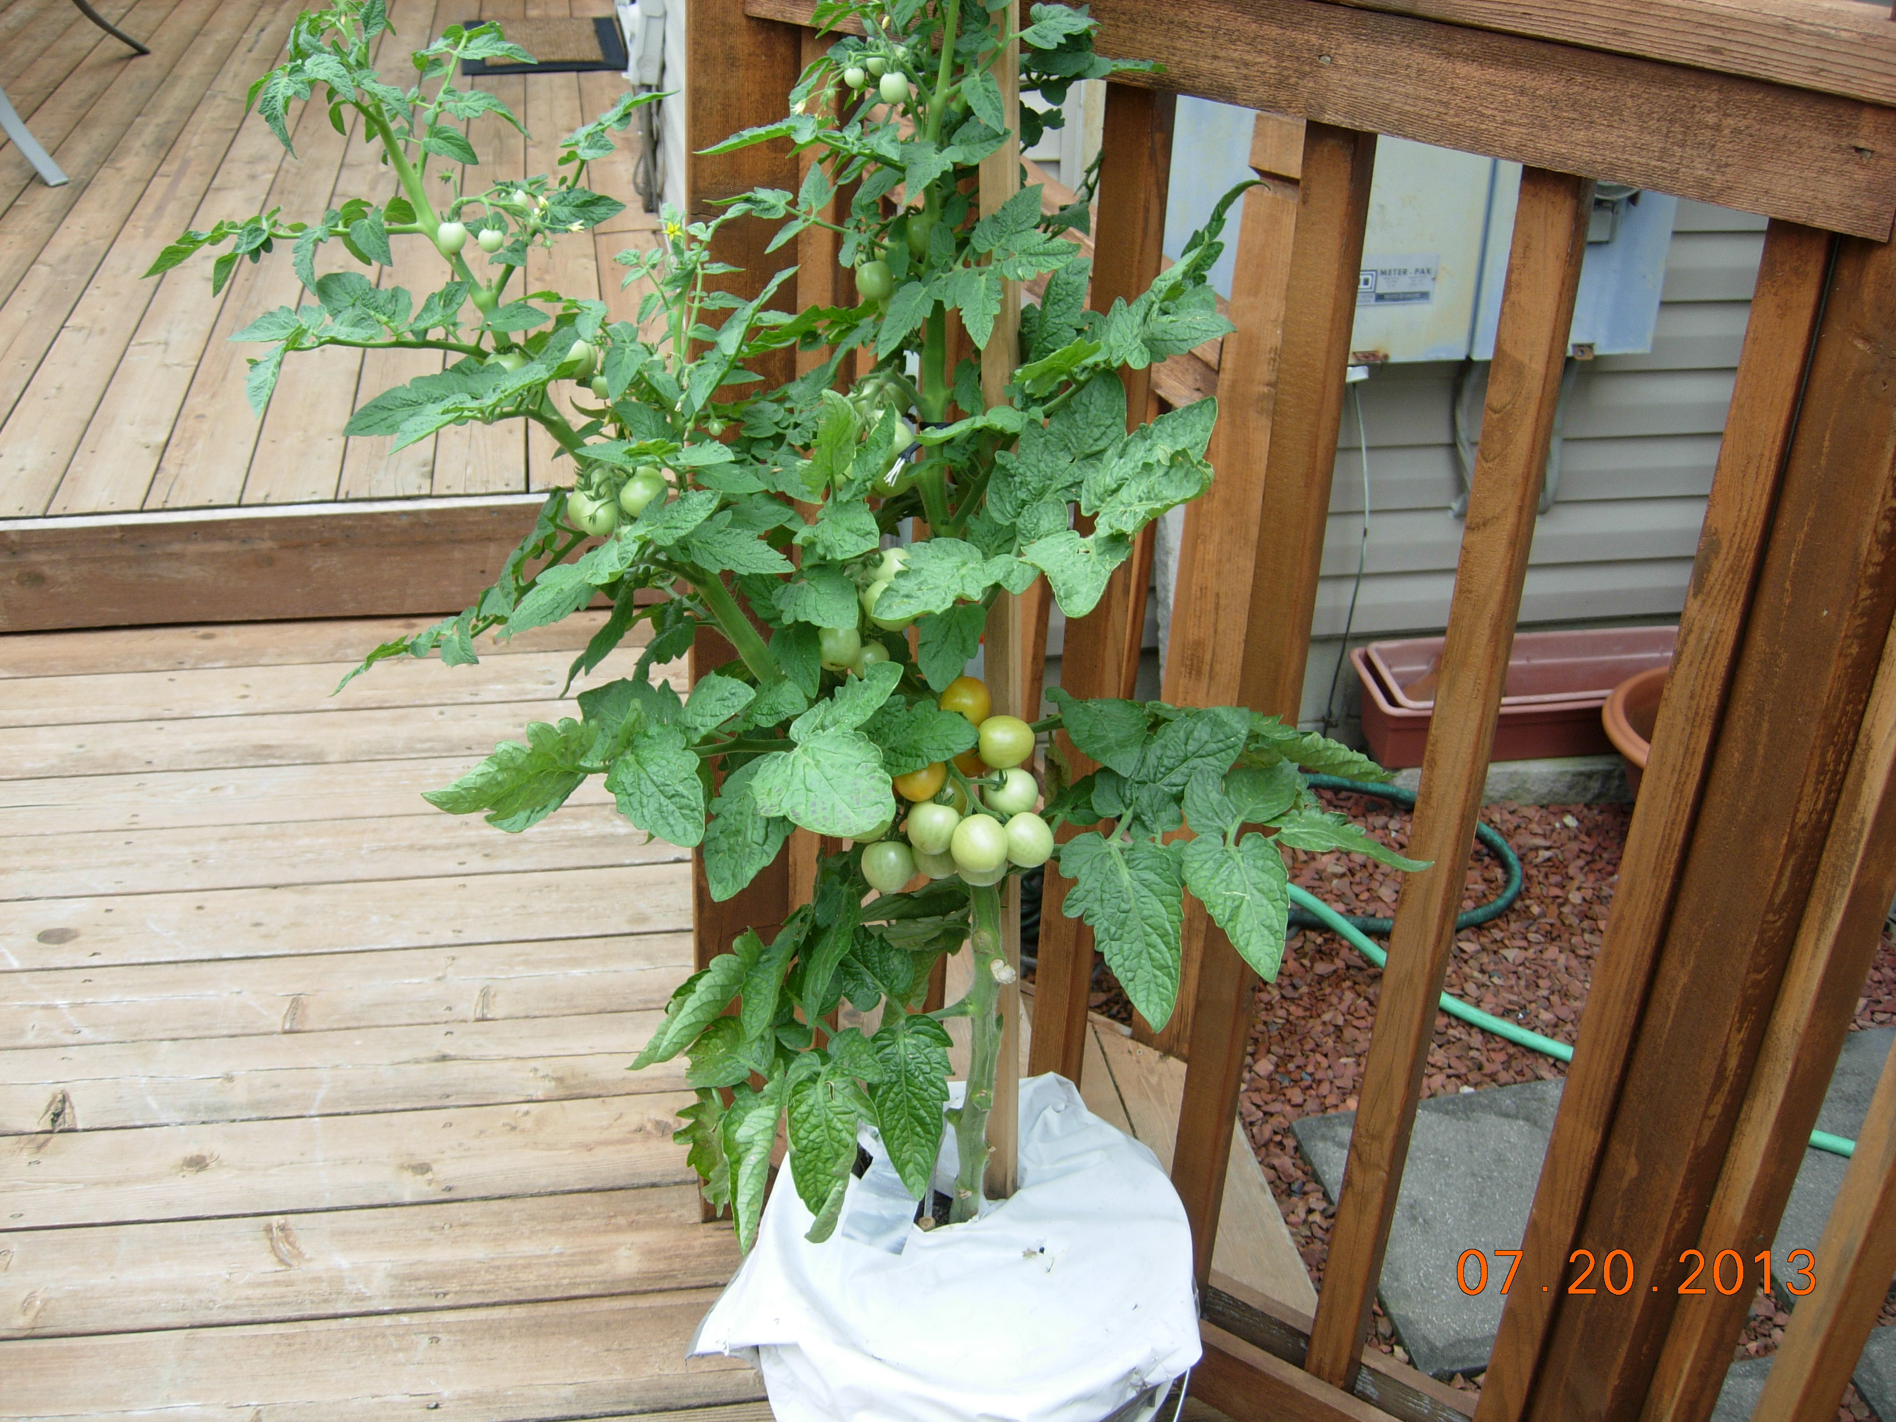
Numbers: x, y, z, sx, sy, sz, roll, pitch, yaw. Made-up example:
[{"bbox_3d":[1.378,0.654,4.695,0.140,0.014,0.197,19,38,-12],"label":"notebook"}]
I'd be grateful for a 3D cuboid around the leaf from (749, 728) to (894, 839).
[{"bbox_3d":[-0.071,0.047,1.158,0.082,0.020,0.077,-32,67,-20],"label":"leaf"}]

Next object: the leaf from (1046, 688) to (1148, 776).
[{"bbox_3d":[0.097,0.013,1.280,0.067,0.057,0.030,0,-9,0],"label":"leaf"}]

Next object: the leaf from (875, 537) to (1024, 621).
[{"bbox_3d":[-0.003,-0.072,1.109,0.096,0.020,0.061,-25,54,-20],"label":"leaf"}]

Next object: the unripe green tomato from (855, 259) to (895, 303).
[{"bbox_3d":[-0.042,-0.244,1.120,0.022,0.024,0.022,3,29,0],"label":"unripe green tomato"}]

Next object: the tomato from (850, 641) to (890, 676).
[{"bbox_3d":[-0.046,-0.030,1.165,0.024,0.024,0.024,3,29,0],"label":"tomato"}]

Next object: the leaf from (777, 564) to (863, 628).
[{"bbox_3d":[-0.077,-0.068,1.160,0.049,0.016,0.035,24,75,6],"label":"leaf"}]

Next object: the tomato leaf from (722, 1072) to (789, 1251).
[{"bbox_3d":[-0.128,0.301,1.310,0.035,0.115,0.028,7,-1,0],"label":"tomato leaf"}]

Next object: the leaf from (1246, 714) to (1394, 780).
[{"bbox_3d":[0.235,0.022,1.250,0.112,0.026,0.058,27,30,-14],"label":"leaf"}]

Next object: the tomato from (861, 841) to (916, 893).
[{"bbox_3d":[-0.037,0.097,1.220,0.032,0.033,0.032,3,29,0],"label":"tomato"}]

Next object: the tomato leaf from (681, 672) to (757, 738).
[{"bbox_3d":[-0.132,-0.003,1.140,0.054,0.016,0.042,-35,61,-23],"label":"tomato leaf"}]

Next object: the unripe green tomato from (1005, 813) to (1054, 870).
[{"bbox_3d":[0.050,0.079,1.210,0.032,0.034,0.032,3,29,0],"label":"unripe green tomato"}]

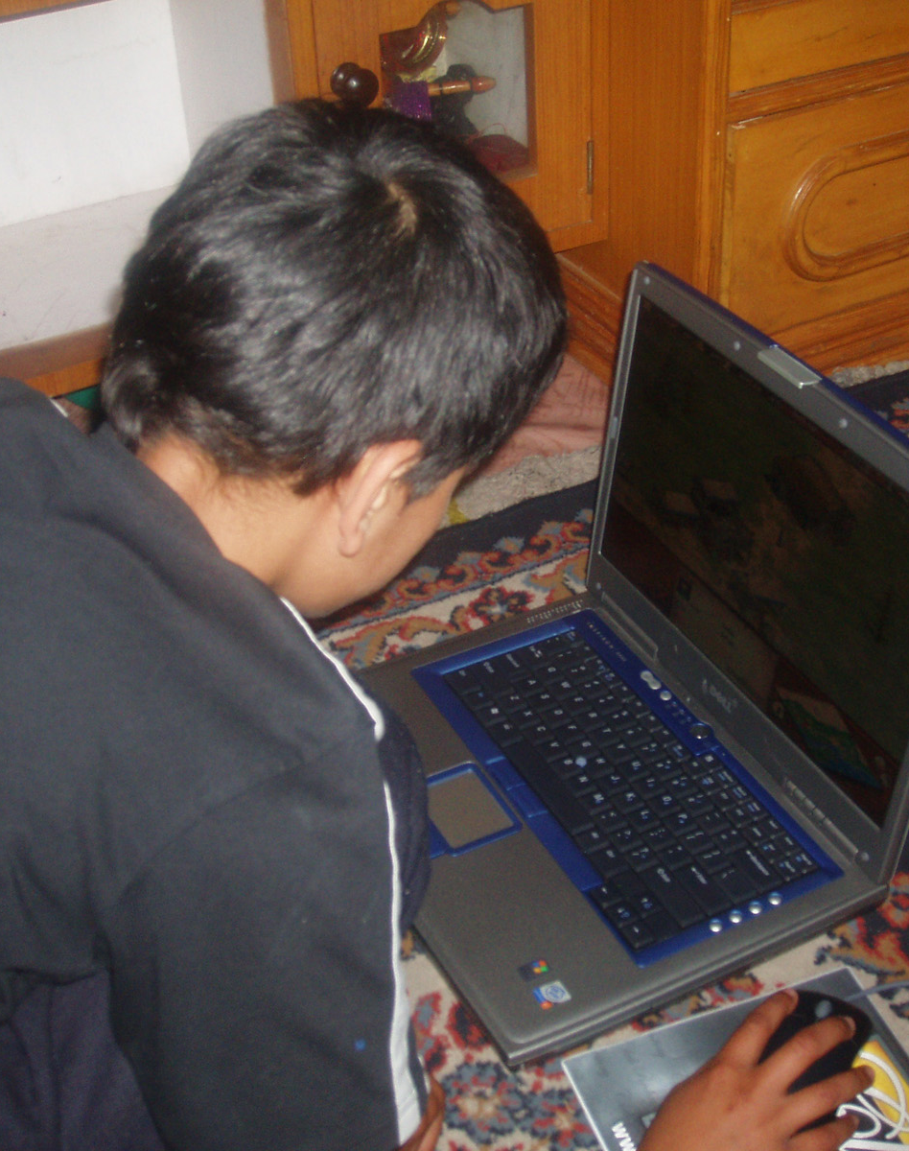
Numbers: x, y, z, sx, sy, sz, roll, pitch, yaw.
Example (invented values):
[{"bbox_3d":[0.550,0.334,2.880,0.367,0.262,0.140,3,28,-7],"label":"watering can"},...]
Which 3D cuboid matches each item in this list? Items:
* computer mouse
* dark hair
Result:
[{"bbox_3d":[0.194,0.268,0.865,0.061,0.036,0.105,23,44,31],"label":"computer mouse"},{"bbox_3d":[-0.041,-0.112,0.681,0.202,0.182,0.168,17,29,-43],"label":"dark hair"}]

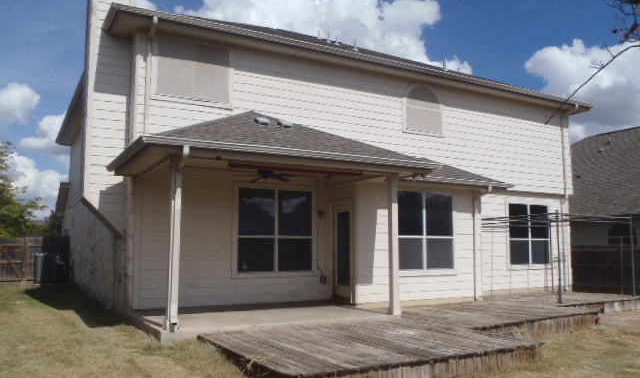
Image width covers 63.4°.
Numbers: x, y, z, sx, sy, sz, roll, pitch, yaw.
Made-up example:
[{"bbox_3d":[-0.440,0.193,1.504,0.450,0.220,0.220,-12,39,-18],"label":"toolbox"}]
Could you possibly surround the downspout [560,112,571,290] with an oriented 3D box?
[{"bbox_3d":[7.556,0.336,15.928,0.120,5.490,0.200,3,-6,-30],"label":"downspout"}]

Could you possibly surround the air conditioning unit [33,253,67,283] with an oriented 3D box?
[{"bbox_3d":[-9.266,2.733,17.731,0.900,1.000,0.800,3,-6,-30],"label":"air conditioning unit"}]

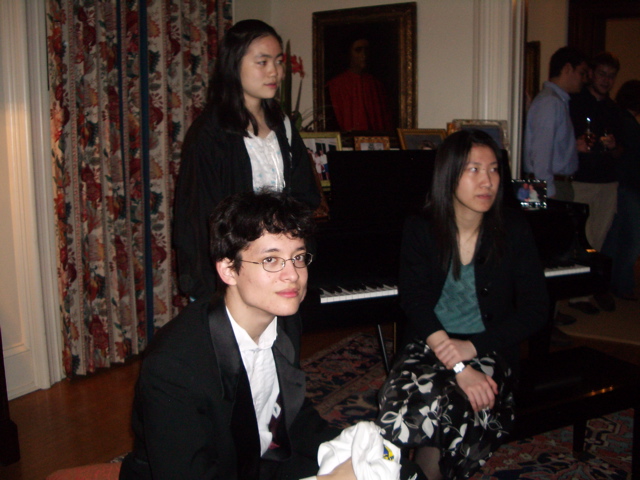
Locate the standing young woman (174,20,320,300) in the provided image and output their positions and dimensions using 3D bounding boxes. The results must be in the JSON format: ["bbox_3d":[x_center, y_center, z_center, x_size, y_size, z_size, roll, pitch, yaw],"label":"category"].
[{"bbox_3d":[-0.194,0.171,1.943,0.460,1.596,0.310,-7,11,-37],"label":"standing young woman"}]

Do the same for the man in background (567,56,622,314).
[{"bbox_3d":[2.021,-0.408,4.653,0.480,1.830,0.340,2,9,13],"label":"man in background"}]

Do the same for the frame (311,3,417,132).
[{"bbox_3d":[0.284,-1.068,4.286,0.759,0.909,0.070,5,10,28],"label":"frame"}]

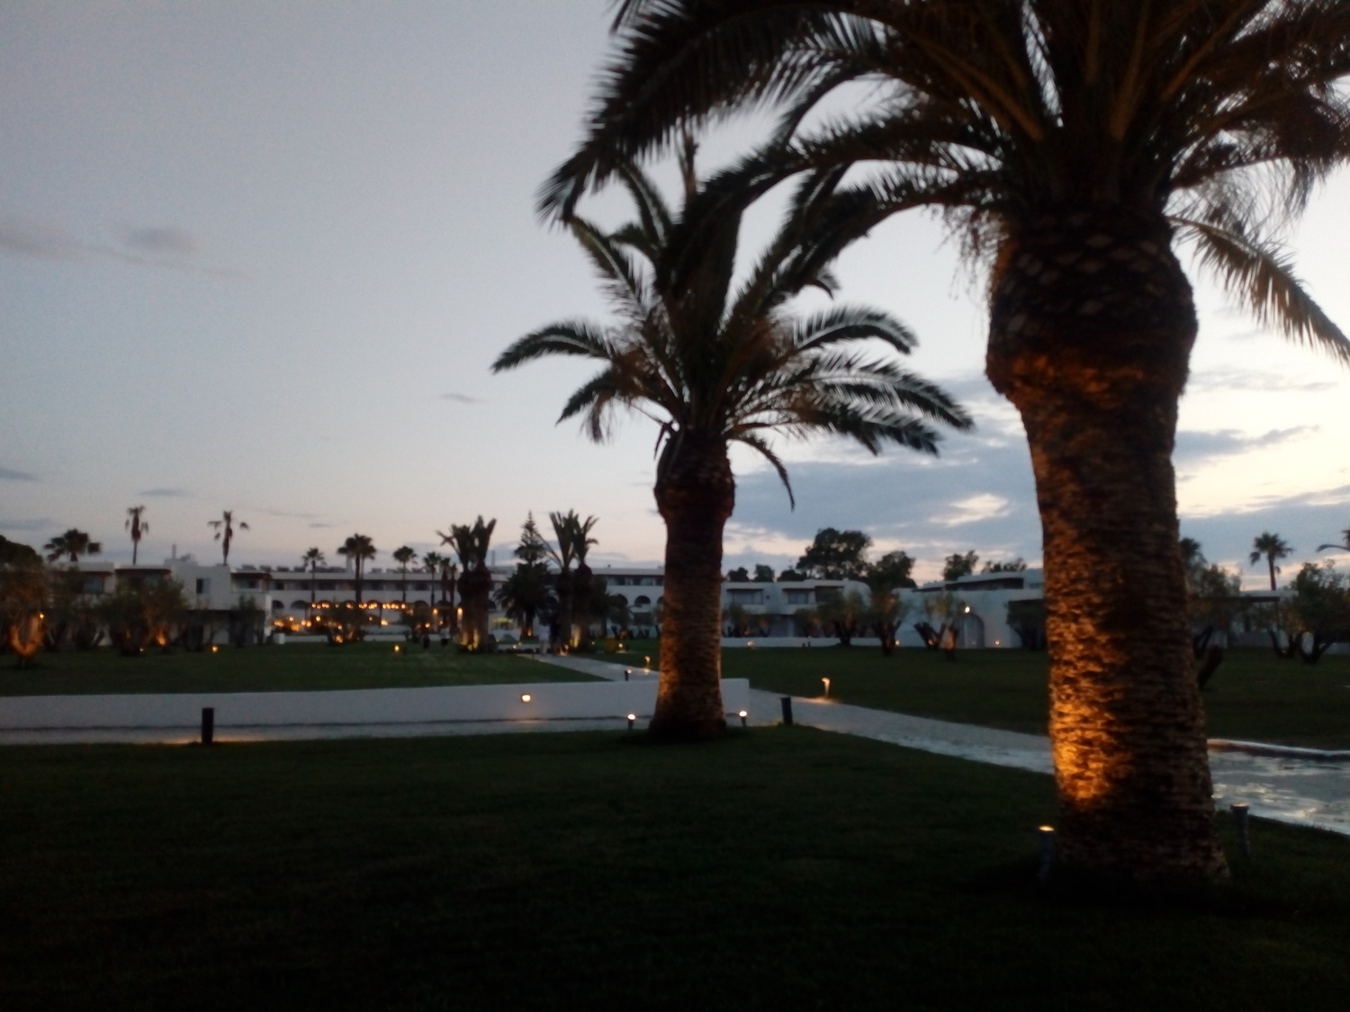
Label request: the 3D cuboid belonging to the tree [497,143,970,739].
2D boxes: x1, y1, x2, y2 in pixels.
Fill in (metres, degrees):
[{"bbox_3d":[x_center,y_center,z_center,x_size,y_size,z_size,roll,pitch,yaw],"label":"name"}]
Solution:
[{"bbox_3d":[0.838,-1.118,15.228,6.810,8.706,6.810,0,-7,0],"label":"tree"}]

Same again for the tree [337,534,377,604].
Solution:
[{"bbox_3d":[-36.289,9.209,119.733,4.446,12.105,4.446,0,-7,0],"label":"tree"}]

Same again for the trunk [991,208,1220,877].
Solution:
[{"bbox_3d":[2.698,0.175,6.472,1.312,4.136,1.272,-2,-7,0],"label":"trunk"}]

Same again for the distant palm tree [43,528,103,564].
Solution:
[{"bbox_3d":[-60.181,7.888,104.786,5.797,11.309,5.797,0,-7,0],"label":"distant palm tree"}]

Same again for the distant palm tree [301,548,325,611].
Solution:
[{"bbox_3d":[-42.884,10.312,124.639,2.876,11.035,2.876,0,-7,0],"label":"distant palm tree"}]

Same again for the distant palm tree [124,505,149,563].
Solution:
[{"bbox_3d":[-59.000,7.354,114.913,2.543,14.688,2.543,0,-7,0],"label":"distant palm tree"}]

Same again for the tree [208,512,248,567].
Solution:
[{"bbox_3d":[-48.928,7.643,114.880,4.390,14.105,4.390,0,-7,0],"label":"tree"}]

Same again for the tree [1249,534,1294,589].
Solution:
[{"bbox_3d":[53.835,7.398,94.776,3.998,9.991,3.998,0,-7,0],"label":"tree"}]

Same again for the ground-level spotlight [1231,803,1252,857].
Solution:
[{"bbox_3d":[3.759,2.150,6.982,0.115,0.326,0.115,0,-7,0],"label":"ground-level spotlight"}]

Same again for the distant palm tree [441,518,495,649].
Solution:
[{"bbox_3d":[-10.601,4.043,54.000,2.750,6.840,2.700,1,-6,-11],"label":"distant palm tree"}]

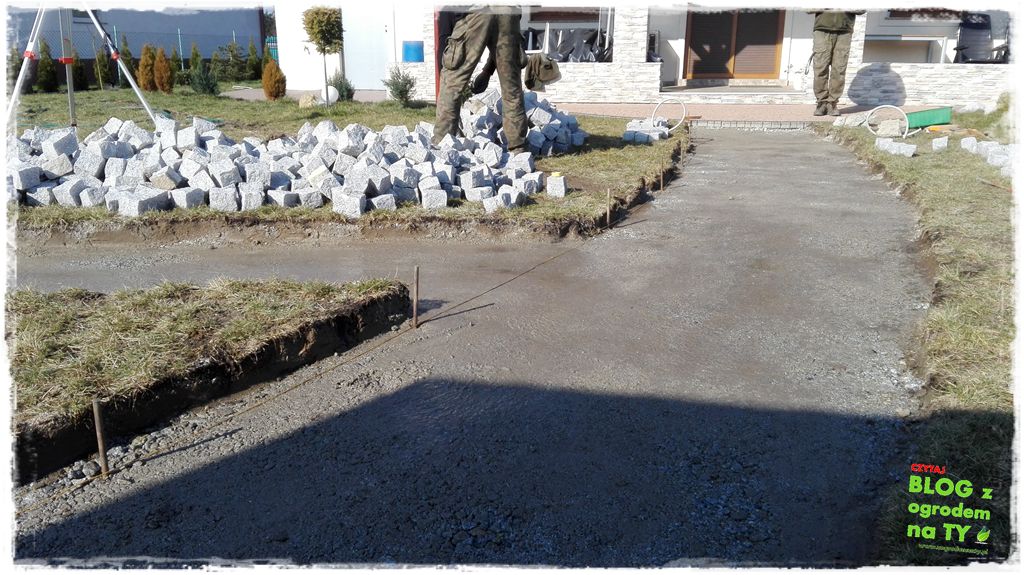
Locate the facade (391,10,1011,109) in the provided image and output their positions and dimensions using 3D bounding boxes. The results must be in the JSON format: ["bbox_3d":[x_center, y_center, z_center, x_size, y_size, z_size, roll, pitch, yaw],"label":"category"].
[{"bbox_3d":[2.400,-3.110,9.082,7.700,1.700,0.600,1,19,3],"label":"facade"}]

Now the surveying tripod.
[{"bbox_3d":[-3.900,-2.083,6.528,1.350,1.380,1.150,0,19,0],"label":"surveying tripod"}]

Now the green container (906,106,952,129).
[{"bbox_3d":[4.060,-1.664,7.150,0.460,0.170,0.300,-3,19,-8],"label":"green container"}]

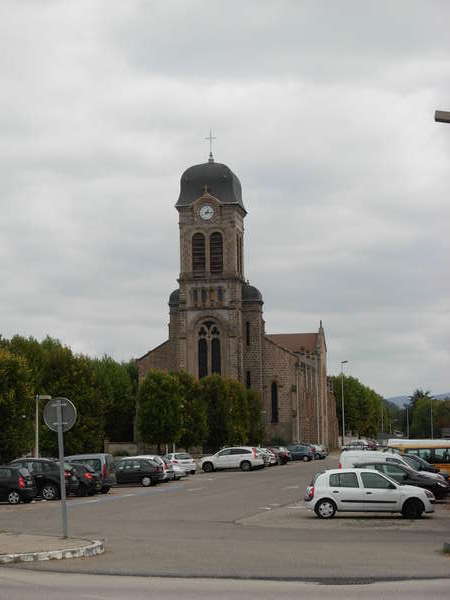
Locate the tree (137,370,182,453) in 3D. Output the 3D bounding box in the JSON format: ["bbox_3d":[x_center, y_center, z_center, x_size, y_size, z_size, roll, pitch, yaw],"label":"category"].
[{"bbox_3d":[-4.286,7.983,93.000,2.800,6.750,2.900,-2,-6,9],"label":"tree"}]

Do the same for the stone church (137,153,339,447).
[{"bbox_3d":[2.414,2.479,185.972,19.300,35.300,44.000,-2,-6,11],"label":"stone church"}]

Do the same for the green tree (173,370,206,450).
[{"bbox_3d":[-2.634,8.646,102.344,2.600,7.200,2.600,-1,-5,0],"label":"green tree"}]

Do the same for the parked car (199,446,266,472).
[{"bbox_3d":[0.553,11.031,98.300,4.550,1.680,1.820,-2,-6,9],"label":"parked car"}]

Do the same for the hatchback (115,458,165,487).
[{"bbox_3d":[-5.186,8.785,72.305,4.050,1.420,1.680,-2,-6,12],"label":"hatchback"}]

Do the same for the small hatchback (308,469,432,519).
[{"bbox_3d":[4.272,5.599,41.517,3.810,1.420,1.640,-1,-5,2],"label":"small hatchback"}]

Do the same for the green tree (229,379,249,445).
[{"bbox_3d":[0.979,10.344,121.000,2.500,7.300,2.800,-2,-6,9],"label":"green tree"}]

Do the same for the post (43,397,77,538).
[{"bbox_3d":[-3.077,3.170,26.900,0.650,2.660,0.100,-4,-6,9],"label":"post"}]

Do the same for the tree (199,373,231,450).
[{"bbox_3d":[-0.799,9.529,112.348,2.600,7.300,2.600,-1,-5,0],"label":"tree"}]

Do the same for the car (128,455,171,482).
[{"bbox_3d":[-4.927,9.084,75.833,4.100,1.490,1.720,-2,-6,12],"label":"car"}]

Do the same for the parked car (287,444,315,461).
[{"bbox_3d":[6.530,14.460,134.500,4.200,1.560,1.780,-2,-6,9],"label":"parked car"}]

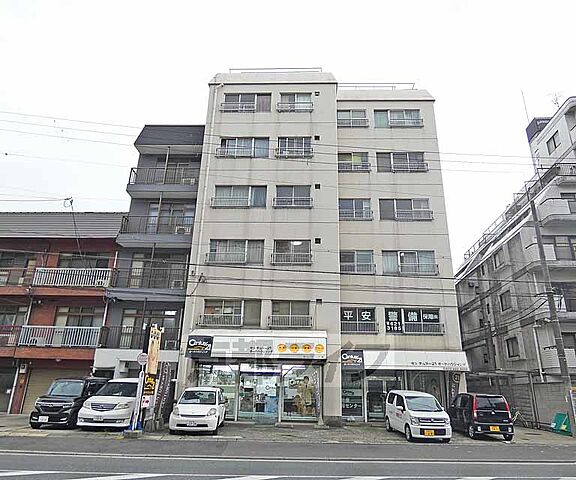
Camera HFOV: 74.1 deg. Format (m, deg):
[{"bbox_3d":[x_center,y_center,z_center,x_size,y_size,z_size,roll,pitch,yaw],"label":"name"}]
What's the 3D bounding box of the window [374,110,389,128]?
[{"bbox_3d":[5.251,-6.770,21.373,0.794,1.213,0.100,1,-18,2],"label":"window"}]

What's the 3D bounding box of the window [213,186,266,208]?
[{"bbox_3d":[-2.364,-2.117,18.832,2.613,1.229,0.200,1,-18,2],"label":"window"}]

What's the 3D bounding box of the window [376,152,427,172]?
[{"bbox_3d":[6.101,-4.168,20.468,2.604,1.227,0.200,1,-18,2],"label":"window"}]

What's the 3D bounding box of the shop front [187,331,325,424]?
[{"bbox_3d":[-1.413,6.074,16.993,6.250,3.964,0.900,0,-20,2],"label":"shop front"}]

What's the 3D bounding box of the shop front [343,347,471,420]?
[{"bbox_3d":[5.527,6.960,18.142,5.919,3.321,1.050,0,-20,2],"label":"shop front"}]

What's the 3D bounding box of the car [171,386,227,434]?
[{"bbox_3d":[-3.385,6.529,14.757,1.665,1.535,3.600,2,-20,-4],"label":"car"}]

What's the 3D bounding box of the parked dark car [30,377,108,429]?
[{"bbox_3d":[-8.761,6.534,15.443,1.475,1.790,3.395,3,-20,-5],"label":"parked dark car"}]

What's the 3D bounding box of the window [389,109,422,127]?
[{"bbox_3d":[6.572,-6.798,21.297,1.823,1.198,0.200,1,-18,2],"label":"window"}]

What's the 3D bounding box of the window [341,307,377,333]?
[{"bbox_3d":[3.639,4.154,19.732,1.870,1.318,0.150,0,-19,2],"label":"window"}]

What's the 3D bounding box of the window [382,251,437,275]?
[{"bbox_3d":[6.532,1.217,20.635,2.812,1.336,0.150,0,-19,2],"label":"window"}]

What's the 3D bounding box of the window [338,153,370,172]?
[{"bbox_3d":[3.839,-4.628,22.659,2.113,1.402,0.280,0,-20,2],"label":"window"}]

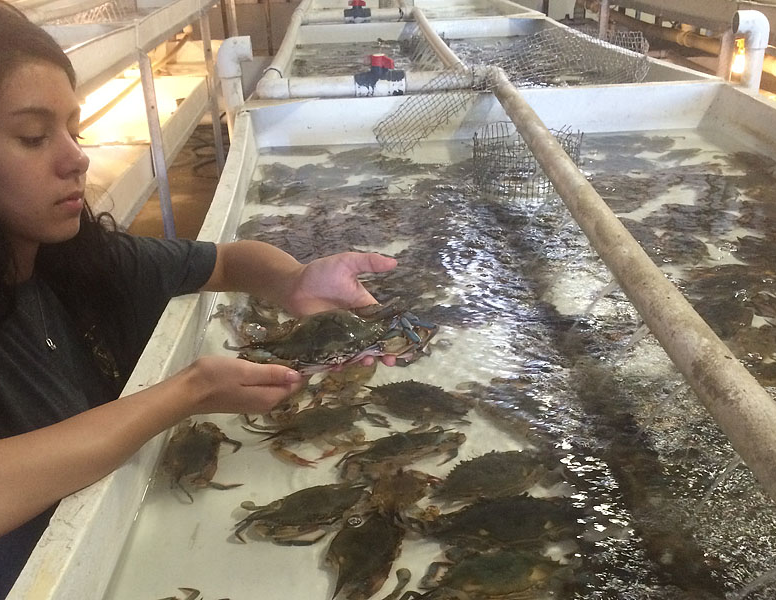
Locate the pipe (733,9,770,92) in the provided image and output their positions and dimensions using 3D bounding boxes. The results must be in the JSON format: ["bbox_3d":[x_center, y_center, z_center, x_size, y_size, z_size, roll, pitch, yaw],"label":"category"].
[{"bbox_3d":[0.941,-0.644,1.730,0.085,0.210,0.058,-4,26,-3],"label":"pipe"}]

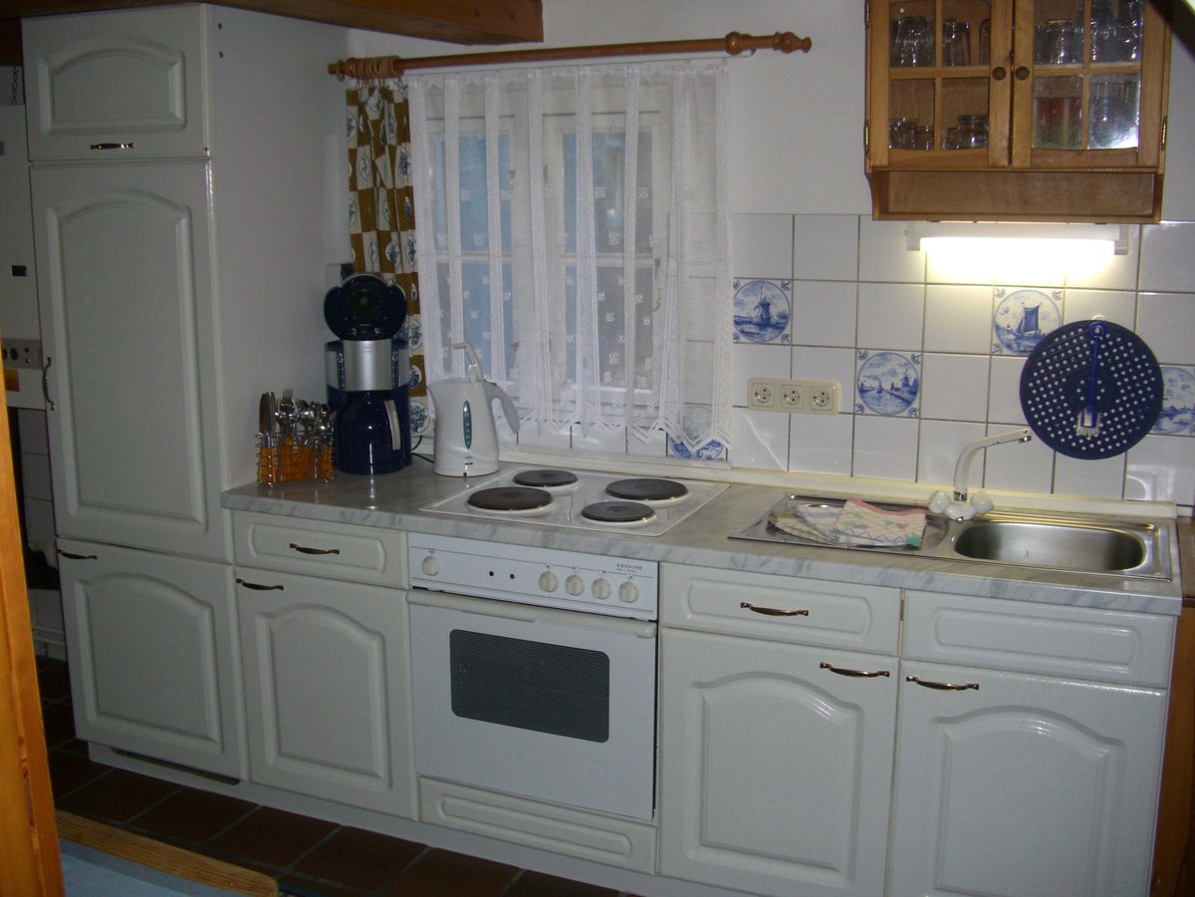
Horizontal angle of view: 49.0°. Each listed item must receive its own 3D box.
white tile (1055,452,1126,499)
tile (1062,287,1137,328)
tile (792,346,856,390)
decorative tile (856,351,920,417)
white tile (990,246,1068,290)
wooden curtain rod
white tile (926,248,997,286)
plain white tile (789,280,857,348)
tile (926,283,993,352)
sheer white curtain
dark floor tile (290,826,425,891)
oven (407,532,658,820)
[{"bbox_3d":[1.085,0.034,2.892,0.149,0.152,0.010,5,12,23],"label":"white tile"},{"bbox_3d":[1.064,-0.260,2.780,0.150,0.150,0.009,5,12,24],"label":"tile"},{"bbox_3d":[0.533,-0.163,3.100,0.152,0.152,0.010,5,12,23],"label":"tile"},{"bbox_3d":[0.673,-0.151,3.039,0.152,0.152,0.010,5,12,23],"label":"decorative tile"},{"bbox_3d":[0.935,-0.422,2.825,0.150,0.150,0.008,5,12,23],"label":"white tile"},{"bbox_3d":[-0.115,-0.918,3.079,1.256,0.054,0.054,5,12,23],"label":"wooden curtain rod"},{"bbox_3d":[0.794,-0.432,2.870,0.150,0.150,0.009,5,12,24],"label":"white tile"},{"bbox_3d":[0.524,-0.308,3.020,0.150,0.150,0.009,5,12,24],"label":"plain white tile"},{"bbox_3d":[0.801,-0.287,2.912,0.150,0.150,0.008,5,12,23],"label":"tile"},{"bbox_3d":[-0.081,-0.475,3.246,0.872,0.922,0.060,5,12,23],"label":"sheer white curtain"},{"bbox_3d":[-0.546,0.955,3.087,0.243,0.012,0.232,5,12,23],"label":"dark floor tile"},{"bbox_3d":[-0.048,0.454,3.108,0.601,0.594,0.575,5,12,23],"label":"oven"}]

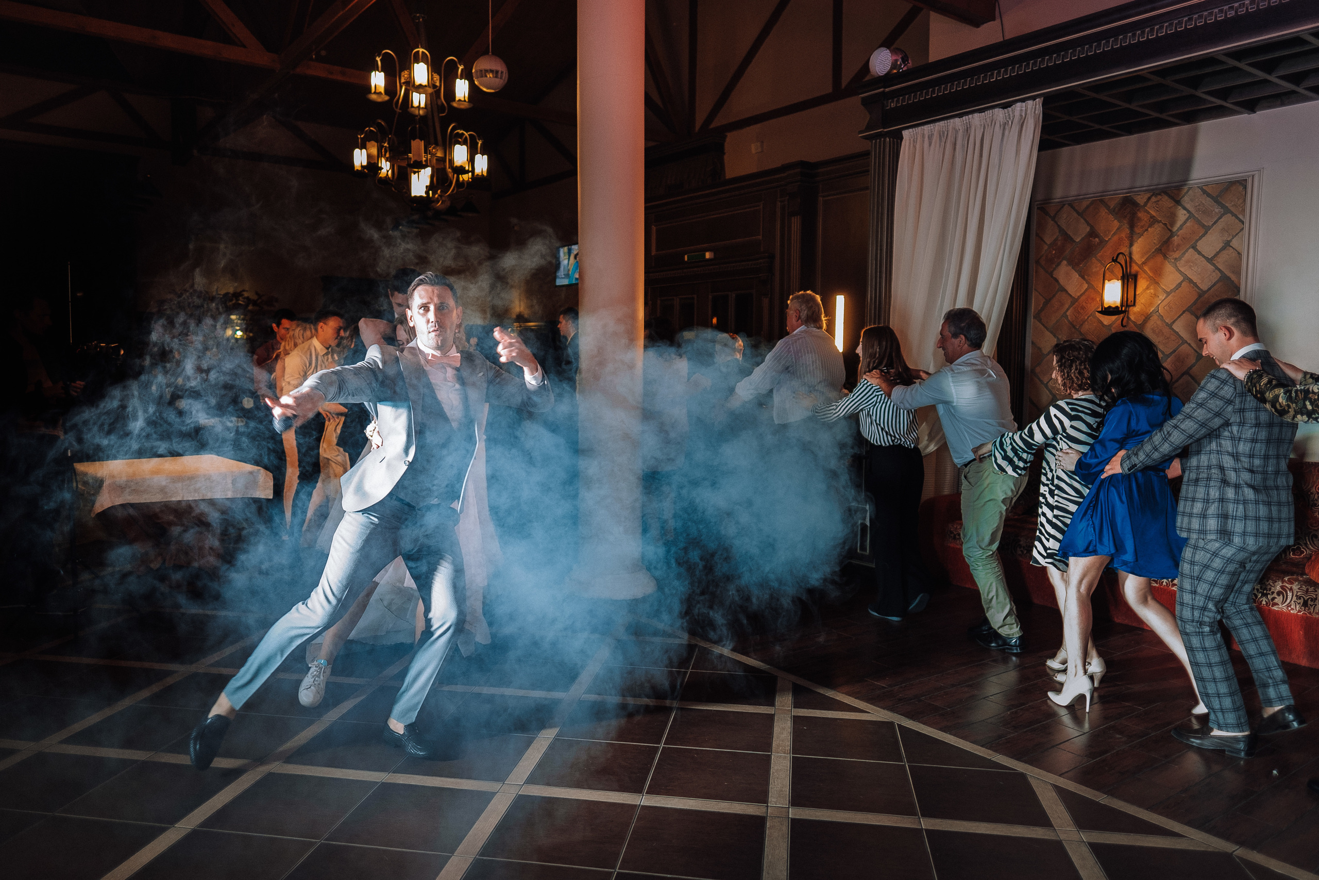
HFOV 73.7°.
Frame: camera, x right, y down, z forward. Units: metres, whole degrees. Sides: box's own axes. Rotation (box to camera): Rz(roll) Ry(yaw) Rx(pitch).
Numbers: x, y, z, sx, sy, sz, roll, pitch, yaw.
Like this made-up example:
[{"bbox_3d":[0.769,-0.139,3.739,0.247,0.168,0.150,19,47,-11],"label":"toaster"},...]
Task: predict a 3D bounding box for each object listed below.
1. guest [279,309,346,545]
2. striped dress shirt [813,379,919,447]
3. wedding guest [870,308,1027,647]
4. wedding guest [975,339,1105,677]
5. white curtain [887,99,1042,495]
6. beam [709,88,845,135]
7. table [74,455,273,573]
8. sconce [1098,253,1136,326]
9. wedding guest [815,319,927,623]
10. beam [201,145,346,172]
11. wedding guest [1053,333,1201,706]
[{"bbox_3d":[-2.530,-0.042,6.475,0.500,1.780,0.480,0,5,-2],"label":"guest"},{"bbox_3d":[1.292,-0.158,5.196,0.460,0.420,0.640,-3,7,-38],"label":"striped dress shirt"},{"bbox_3d":[1.563,0.175,4.763,0.520,1.740,0.920,-5,7,-45],"label":"wedding guest"},{"bbox_3d":[1.842,0.309,4.193,0.450,1.580,0.730,-4,7,-40],"label":"wedding guest"},{"bbox_3d":[1.974,-0.732,5.843,0.200,2.750,1.030,-4,7,-39],"label":"white curtain"},{"bbox_3d":[0.945,-2.655,7.196,0.080,0.080,1.600,-4,7,-39],"label":"beam"},{"bbox_3d":[-3.166,0.539,5.684,0.920,0.750,1.100,-4,7,-39],"label":"table"},{"bbox_3d":[2.974,-0.975,5.706,0.360,0.460,0.190,-4,7,-39],"label":"sconce"},{"bbox_3d":[1.298,0.166,5.225,0.470,1.670,0.780,-3,7,-38],"label":"wedding guest"},{"bbox_3d":[-3.900,-2.866,8.972,1.450,0.080,0.080,-4,7,-39],"label":"beam"},{"bbox_3d":[1.929,0.343,3.718,0.550,1.600,0.620,-3,6,-35],"label":"wedding guest"}]

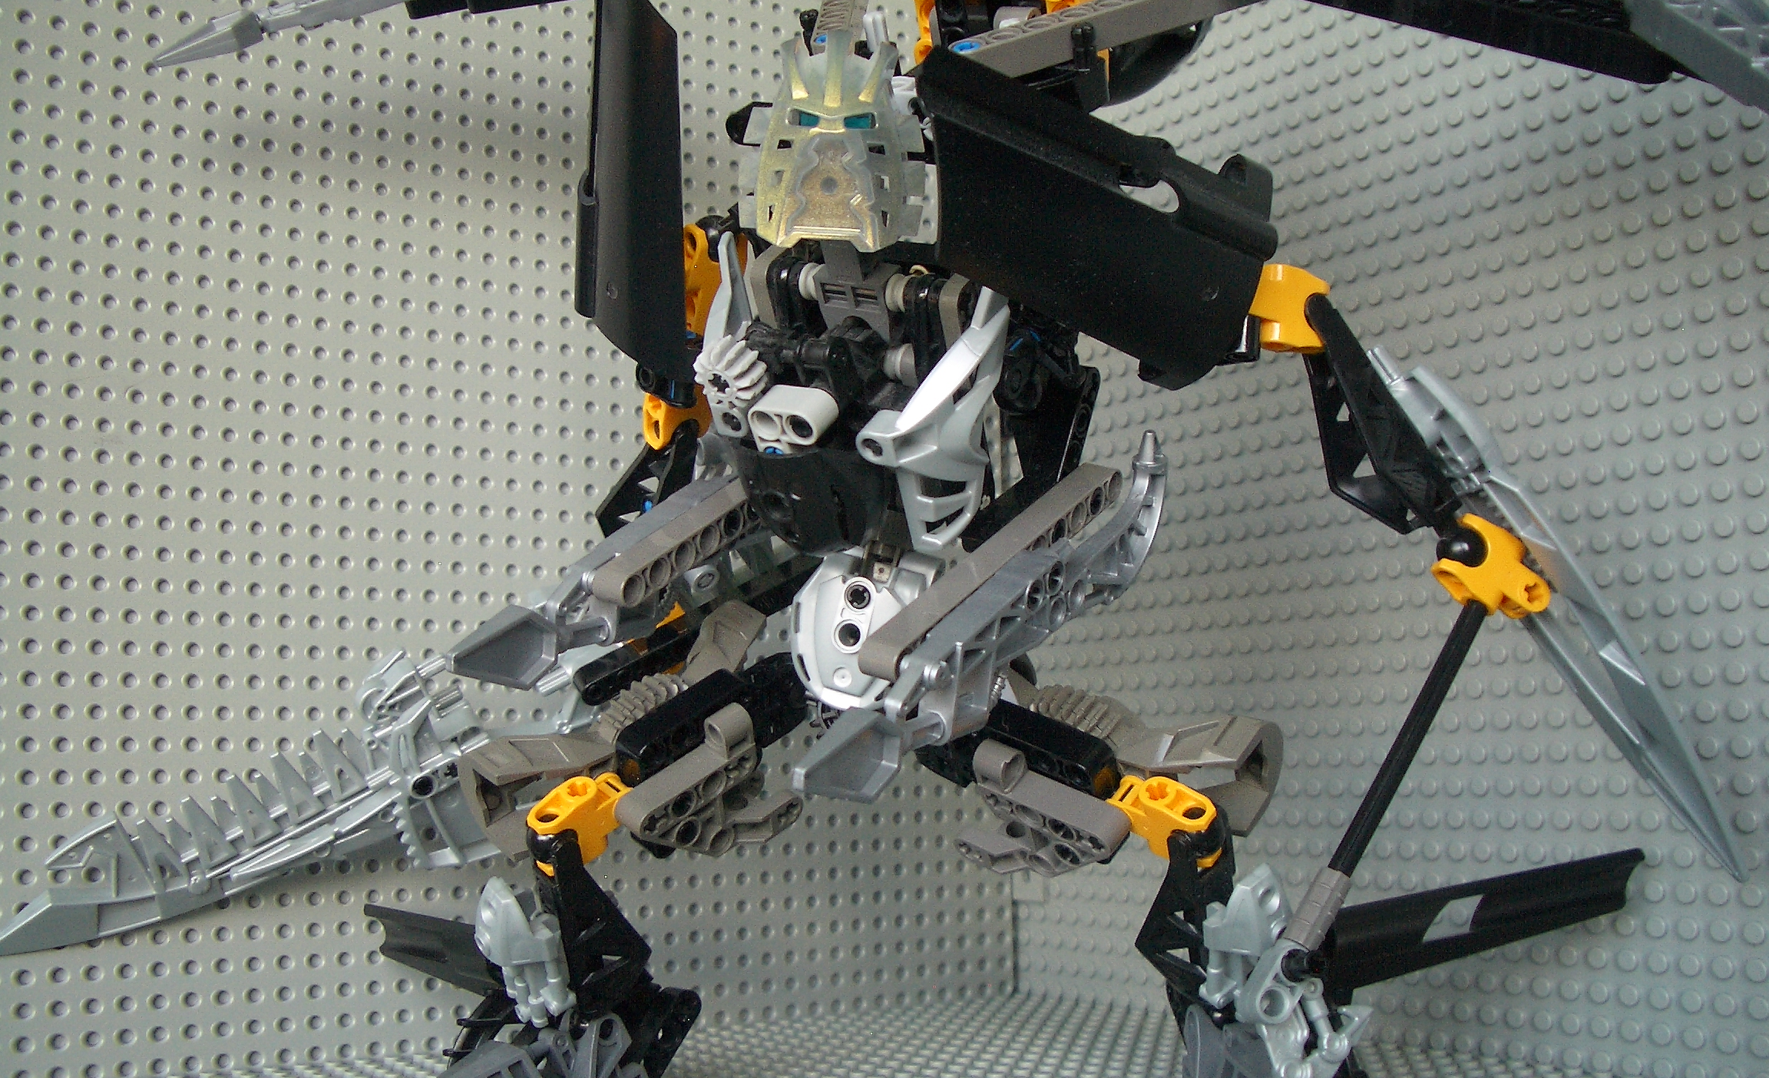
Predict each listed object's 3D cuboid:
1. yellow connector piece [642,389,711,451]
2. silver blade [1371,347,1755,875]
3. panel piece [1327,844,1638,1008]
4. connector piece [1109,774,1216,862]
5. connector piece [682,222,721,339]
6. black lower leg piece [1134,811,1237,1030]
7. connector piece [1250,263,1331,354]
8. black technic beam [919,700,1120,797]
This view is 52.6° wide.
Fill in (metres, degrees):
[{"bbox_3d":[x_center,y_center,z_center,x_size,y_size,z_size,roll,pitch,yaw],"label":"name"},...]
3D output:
[{"bbox_3d":[-0.046,-0.029,0.406,0.017,0.025,0.009,-7,17,-22],"label":"yellow connector piece"},{"bbox_3d":[0.134,0.015,0.354,0.018,0.123,0.010,-33,-4,0],"label":"silver blade"},{"bbox_3d":[0.127,0.082,0.384,0.068,0.019,0.012,-18,-16,15],"label":"panel piece"},{"bbox_3d":[0.057,0.057,0.365,0.024,0.016,0.009,15,41,34],"label":"connector piece"},{"bbox_3d":[-0.038,-0.058,0.397,0.017,0.025,0.009,1,-7,-24],"label":"connector piece"},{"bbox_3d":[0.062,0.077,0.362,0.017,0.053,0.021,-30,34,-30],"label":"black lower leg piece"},{"bbox_3d":[0.073,-0.043,0.338,0.025,0.017,0.009,-4,-7,24],"label":"connector piece"},{"bbox_3d":[0.029,0.042,0.388,0.052,0.010,0.010,22,40,38],"label":"black technic beam"}]

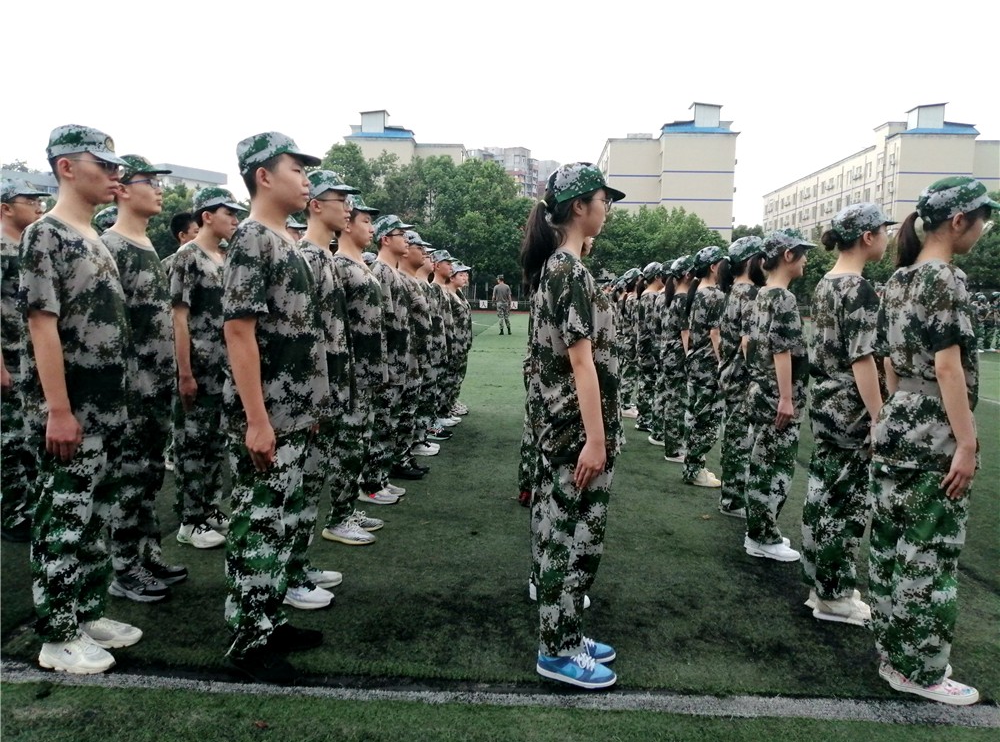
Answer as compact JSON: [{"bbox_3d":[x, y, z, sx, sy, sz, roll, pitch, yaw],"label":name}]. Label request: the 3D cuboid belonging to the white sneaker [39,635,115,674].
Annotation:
[{"bbox_3d":[-1.422,0.940,2.528,0.277,0.115,0.105,3,6,16],"label":"white sneaker"}]

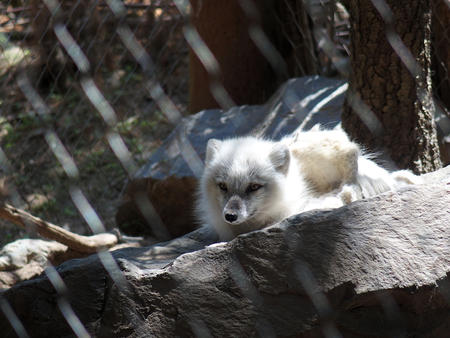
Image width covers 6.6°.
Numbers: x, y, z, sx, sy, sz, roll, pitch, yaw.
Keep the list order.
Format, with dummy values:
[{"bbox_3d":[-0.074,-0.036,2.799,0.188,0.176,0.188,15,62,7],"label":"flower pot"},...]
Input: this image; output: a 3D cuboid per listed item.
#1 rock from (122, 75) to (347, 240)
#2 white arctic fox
[{"bbox_3d":[0.021,-0.019,6.950,0.450,0.220,0.420,0,12,0],"label":"rock"},{"bbox_3d":[0.135,0.031,6.450,0.250,0.200,0.470,9,15,37],"label":"white arctic fox"}]

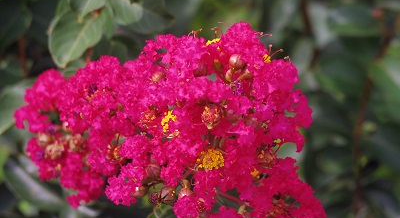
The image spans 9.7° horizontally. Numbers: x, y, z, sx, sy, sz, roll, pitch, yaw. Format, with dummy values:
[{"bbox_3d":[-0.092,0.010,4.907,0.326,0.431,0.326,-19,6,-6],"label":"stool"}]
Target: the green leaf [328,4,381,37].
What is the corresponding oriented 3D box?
[{"bbox_3d":[0.110,-0.063,1.680,0.039,0.007,0.026,-15,55,-17],"label":"green leaf"}]

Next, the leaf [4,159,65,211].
[{"bbox_3d":[-0.103,0.048,1.480,0.048,0.022,0.009,37,-25,-15],"label":"leaf"}]

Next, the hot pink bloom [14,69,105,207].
[{"bbox_3d":[-0.076,0.016,1.270,0.048,0.074,0.050,0,12,0],"label":"hot pink bloom"}]

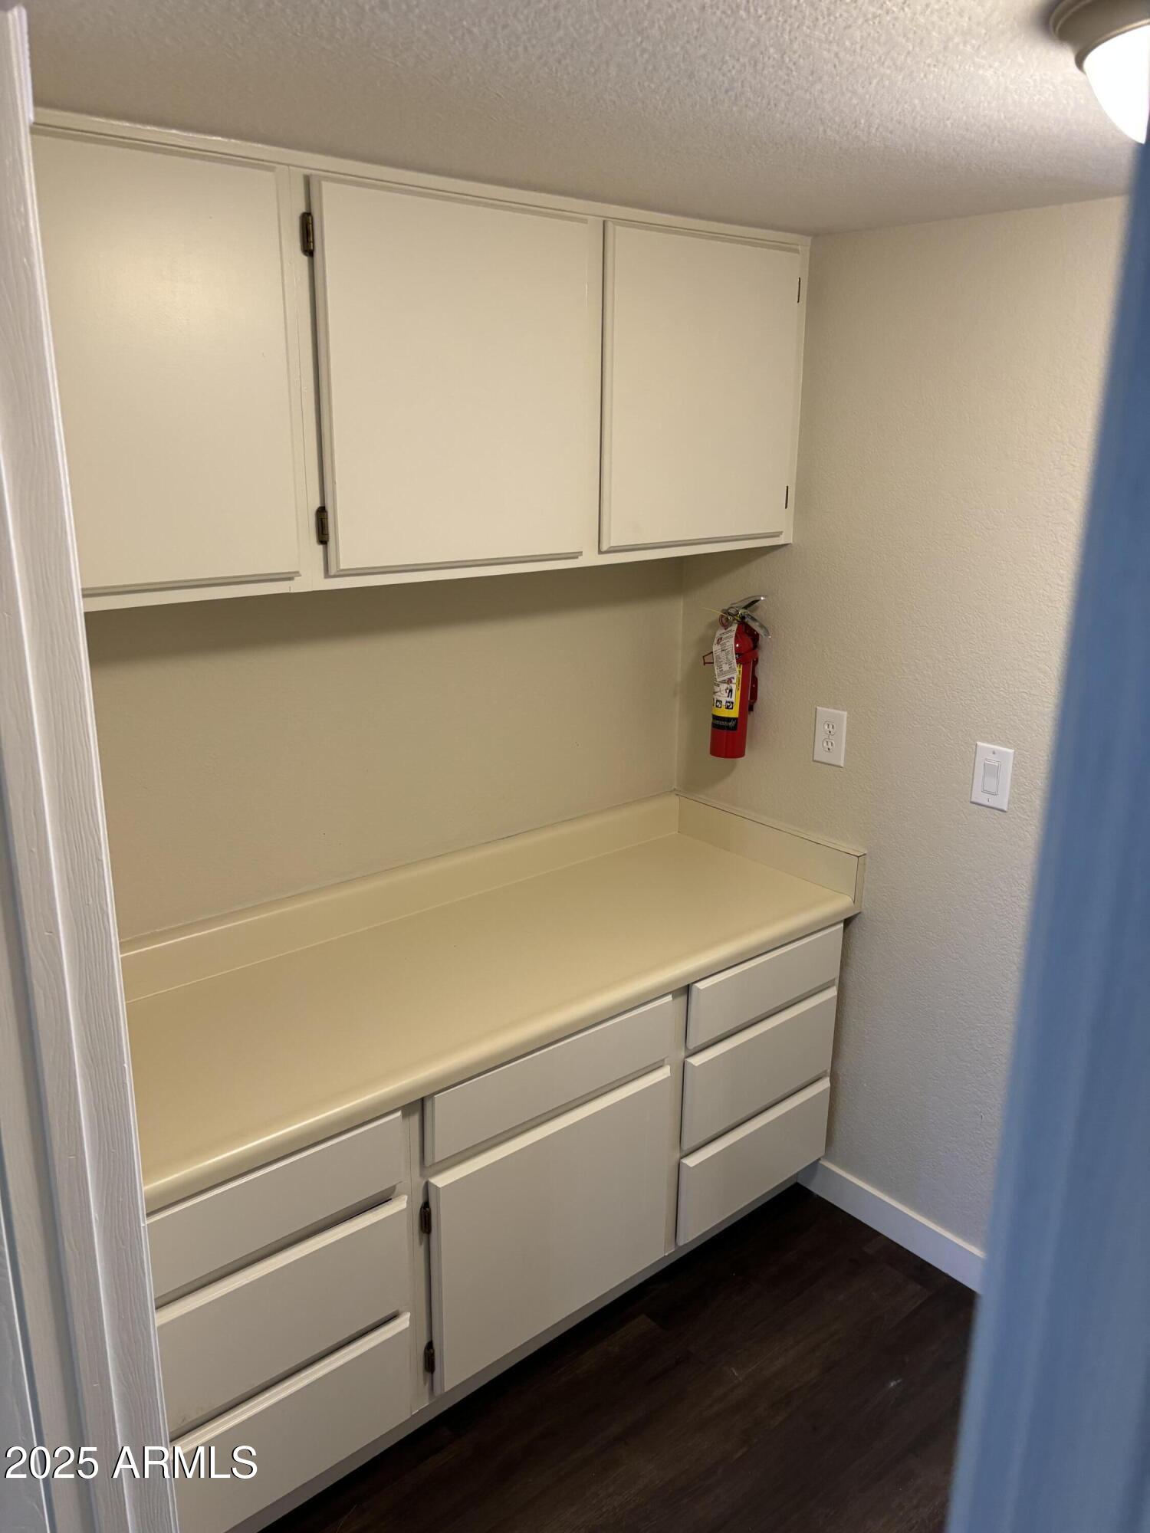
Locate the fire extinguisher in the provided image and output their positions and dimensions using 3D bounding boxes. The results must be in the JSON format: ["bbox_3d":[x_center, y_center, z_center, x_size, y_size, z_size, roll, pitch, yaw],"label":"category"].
[{"bbox_3d":[0.370,-0.208,2.629,0.095,0.370,0.165,-13,21,-38],"label":"fire extinguisher"}]

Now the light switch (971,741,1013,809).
[{"bbox_3d":[0.809,0.021,2.233,0.010,0.124,0.079,-13,21,-38],"label":"light switch"}]

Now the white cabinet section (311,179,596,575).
[{"bbox_3d":[-0.278,-0.651,1.997,0.543,0.582,0.310,-13,21,-38],"label":"white cabinet section"}]

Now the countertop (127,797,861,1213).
[{"bbox_3d":[-0.206,0.348,2.218,1.700,0.125,0.587,-13,21,-38],"label":"countertop"}]

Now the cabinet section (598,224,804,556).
[{"bbox_3d":[0.151,-0.753,2.345,0.540,0.582,0.310,-13,21,-38],"label":"cabinet section"}]

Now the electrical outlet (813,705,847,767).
[{"bbox_3d":[0.558,-0.064,2.519,0.009,0.124,0.079,-13,21,-38],"label":"electrical outlet"}]

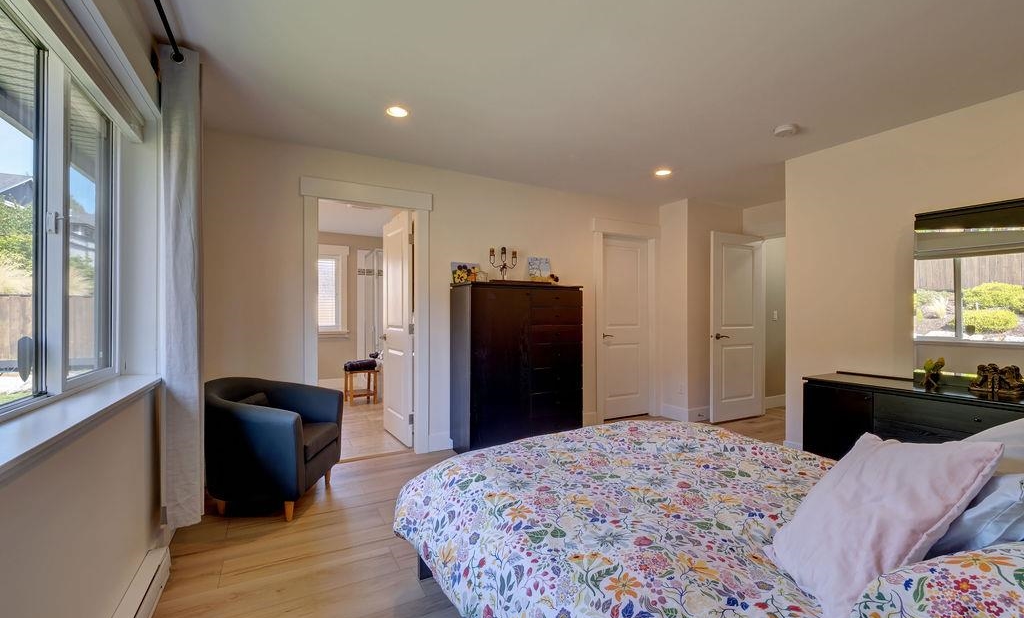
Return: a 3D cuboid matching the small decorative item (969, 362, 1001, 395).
[{"bbox_3d":[2.714,0.399,2.371,0.090,0.155,0.110,0,0,-29],"label":"small decorative item"}]

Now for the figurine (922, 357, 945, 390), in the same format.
[{"bbox_3d":[2.505,0.384,2.462,0.080,0.185,0.090,0,0,-29],"label":"figurine"}]

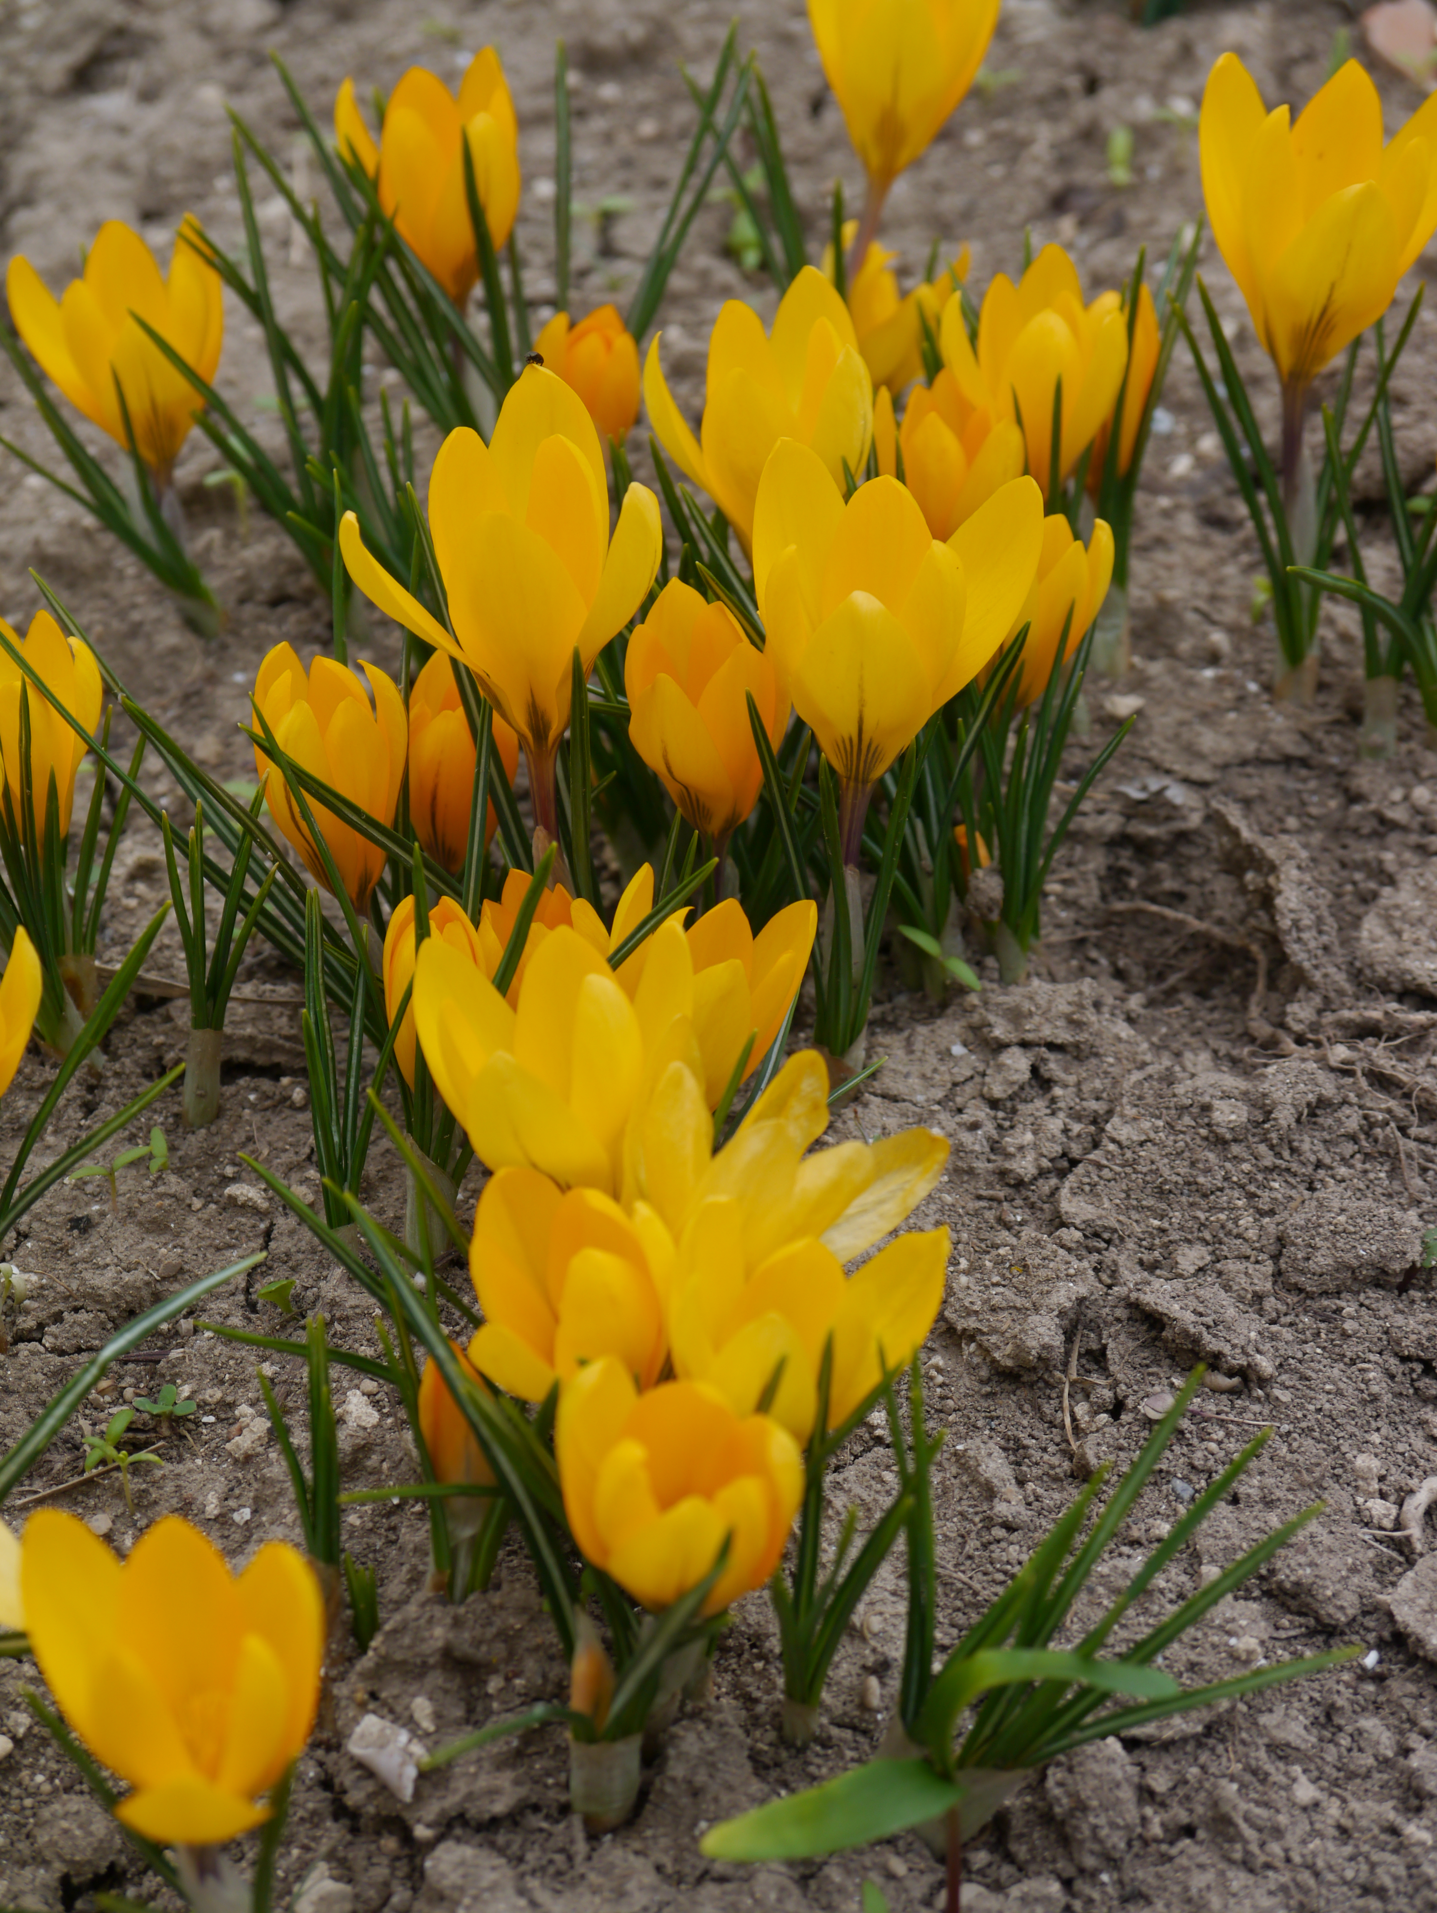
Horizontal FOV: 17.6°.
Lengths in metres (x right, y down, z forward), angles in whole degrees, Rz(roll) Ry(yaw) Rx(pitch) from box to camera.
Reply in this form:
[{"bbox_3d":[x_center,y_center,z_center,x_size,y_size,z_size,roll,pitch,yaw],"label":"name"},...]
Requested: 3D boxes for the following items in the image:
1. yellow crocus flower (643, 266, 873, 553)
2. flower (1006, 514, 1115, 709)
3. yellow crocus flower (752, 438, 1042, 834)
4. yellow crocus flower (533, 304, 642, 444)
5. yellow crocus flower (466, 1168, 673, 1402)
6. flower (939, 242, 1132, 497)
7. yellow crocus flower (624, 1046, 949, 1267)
[{"bbox_3d":[0.004,-0.067,0.605,0.029,0.037,0.028,3,33,-2],"label":"yellow crocus flower"},{"bbox_3d":[0.038,-0.037,0.534,0.014,0.025,0.014,20,34,2],"label":"flower"},{"bbox_3d":[0.018,-0.035,0.550,0.034,0.043,0.032,5,33,-3],"label":"yellow crocus flower"},{"bbox_3d":[-0.018,-0.080,0.655,0.015,0.024,0.015,0,33,0],"label":"yellow crocus flower"},{"bbox_3d":[-0.014,0.035,0.446,0.020,0.025,0.020,-5,35,-2],"label":"yellow crocus flower"},{"bbox_3d":[0.040,-0.071,0.581,0.024,0.031,0.024,1,35,4],"label":"flower"},{"bbox_3d":[0.007,0.028,0.469,0.031,0.027,0.031,16,34,2],"label":"yellow crocus flower"}]

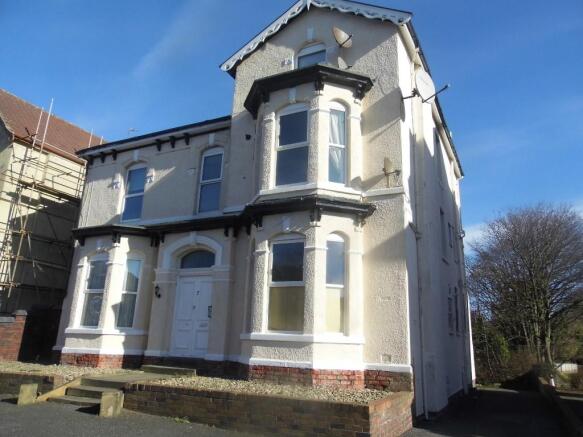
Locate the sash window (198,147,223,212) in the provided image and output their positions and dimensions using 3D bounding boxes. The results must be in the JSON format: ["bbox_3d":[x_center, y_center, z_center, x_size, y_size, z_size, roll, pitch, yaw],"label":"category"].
[{"bbox_3d":[-2.276,-1.080,11.964,0.751,1.943,0.140,-6,-17,26],"label":"sash window"}]

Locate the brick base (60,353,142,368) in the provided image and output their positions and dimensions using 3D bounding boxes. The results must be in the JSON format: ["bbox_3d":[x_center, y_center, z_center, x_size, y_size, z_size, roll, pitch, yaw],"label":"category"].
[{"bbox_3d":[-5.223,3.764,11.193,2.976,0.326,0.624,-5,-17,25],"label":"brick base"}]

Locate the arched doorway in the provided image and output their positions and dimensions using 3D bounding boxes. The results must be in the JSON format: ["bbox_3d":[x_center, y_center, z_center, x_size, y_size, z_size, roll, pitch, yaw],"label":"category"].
[{"bbox_3d":[-2.507,2.149,10.903,1.354,2.784,0.365,-5,-17,25],"label":"arched doorway"}]

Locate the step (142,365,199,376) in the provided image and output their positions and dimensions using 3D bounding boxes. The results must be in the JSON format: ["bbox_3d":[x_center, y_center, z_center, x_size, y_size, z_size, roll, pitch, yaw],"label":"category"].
[{"bbox_3d":[-2.813,3.637,10.060,1.584,0.149,0.403,-5,-17,25],"label":"step"}]

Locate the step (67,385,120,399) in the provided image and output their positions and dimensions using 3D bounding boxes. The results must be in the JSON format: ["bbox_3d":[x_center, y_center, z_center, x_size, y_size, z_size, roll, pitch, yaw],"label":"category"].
[{"bbox_3d":[-3.727,3.380,8.126,1.181,0.131,0.413,-5,-17,25],"label":"step"}]

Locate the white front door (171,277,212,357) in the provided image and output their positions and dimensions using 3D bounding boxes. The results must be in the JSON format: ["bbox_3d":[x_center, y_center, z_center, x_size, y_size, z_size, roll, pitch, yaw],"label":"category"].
[{"bbox_3d":[-2.697,2.635,11.430,1.231,2.115,0.140,-6,-17,26],"label":"white front door"}]

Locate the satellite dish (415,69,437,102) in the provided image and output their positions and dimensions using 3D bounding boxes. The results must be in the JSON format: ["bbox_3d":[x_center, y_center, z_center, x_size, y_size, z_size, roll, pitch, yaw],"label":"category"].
[{"bbox_3d":[2.974,-2.908,9.345,0.720,0.739,0.192,13,-19,-36],"label":"satellite dish"}]

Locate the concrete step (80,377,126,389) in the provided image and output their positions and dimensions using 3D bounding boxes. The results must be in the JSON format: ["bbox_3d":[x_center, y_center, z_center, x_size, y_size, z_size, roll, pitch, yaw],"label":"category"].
[{"bbox_3d":[-3.759,3.417,8.709,1.287,0.134,0.360,-6,-17,26],"label":"concrete step"}]

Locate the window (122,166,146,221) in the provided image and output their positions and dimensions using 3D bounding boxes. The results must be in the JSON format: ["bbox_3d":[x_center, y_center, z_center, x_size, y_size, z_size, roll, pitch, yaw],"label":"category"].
[{"bbox_3d":[-4.941,-0.799,13.260,0.834,1.814,0.140,-6,-17,26],"label":"window"}]

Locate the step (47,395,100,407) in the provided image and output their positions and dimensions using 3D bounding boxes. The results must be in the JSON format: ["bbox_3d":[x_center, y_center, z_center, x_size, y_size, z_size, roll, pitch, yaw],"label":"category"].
[{"bbox_3d":[-3.818,3.361,7.718,1.286,0.077,0.422,-5,-17,25],"label":"step"}]

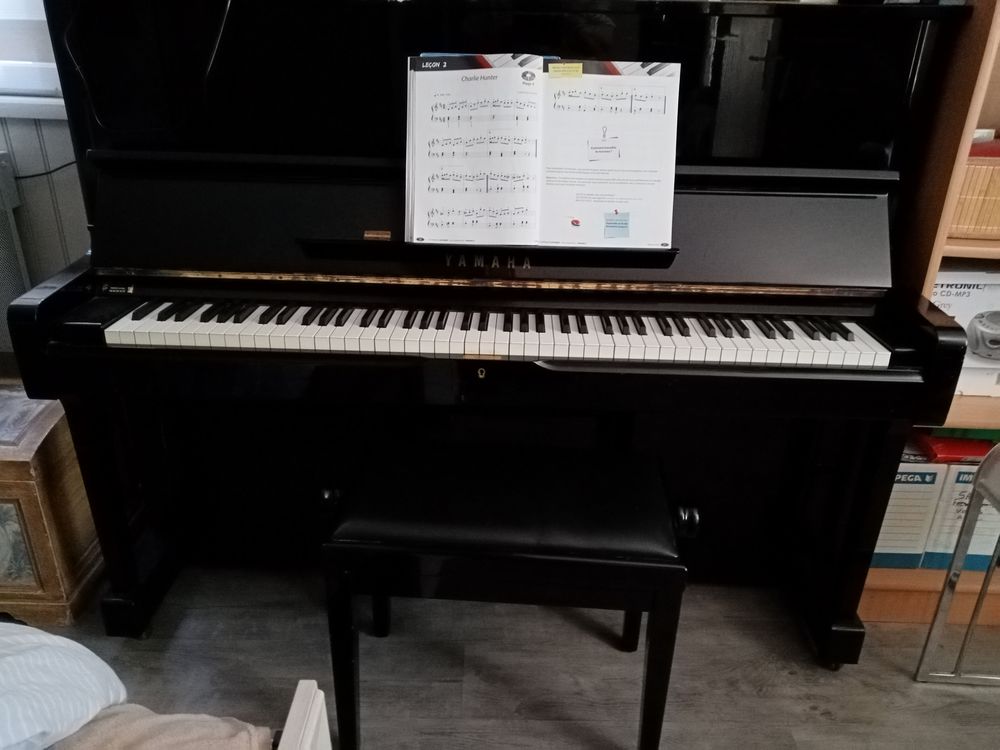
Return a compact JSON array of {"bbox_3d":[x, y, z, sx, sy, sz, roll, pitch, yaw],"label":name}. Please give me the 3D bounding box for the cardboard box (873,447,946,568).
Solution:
[{"bbox_3d":[0.871,0.243,1.781,0.155,0.264,0.330,2,24,2],"label":"cardboard box"}]

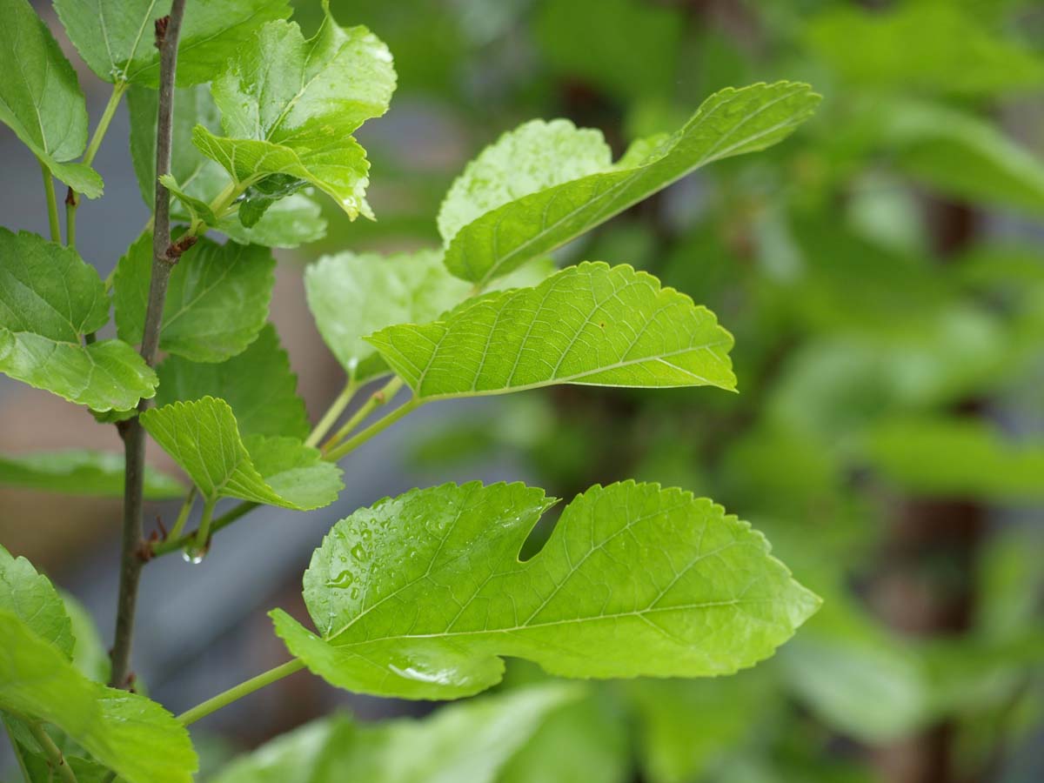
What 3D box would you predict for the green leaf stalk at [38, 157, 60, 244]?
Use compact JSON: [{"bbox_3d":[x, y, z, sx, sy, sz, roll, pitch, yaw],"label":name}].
[{"bbox_3d":[-0.110,-0.044,1.210,0.003,0.020,0.004,-8,6,0],"label":"green leaf stalk"}]

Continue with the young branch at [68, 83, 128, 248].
[{"bbox_3d":[-0.100,-0.053,1.215,0.006,0.040,0.007,16,3,0],"label":"young branch"}]

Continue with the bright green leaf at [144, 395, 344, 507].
[{"bbox_3d":[-0.064,0.014,1.180,0.045,0.025,0.028,0,6,0],"label":"bright green leaf"}]

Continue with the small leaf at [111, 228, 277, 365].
[{"bbox_3d":[-0.077,-0.022,1.220,0.038,0.031,0.020,0,6,0],"label":"small leaf"}]

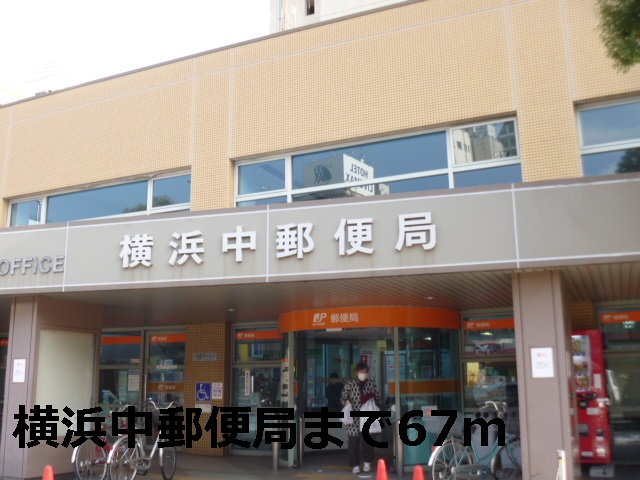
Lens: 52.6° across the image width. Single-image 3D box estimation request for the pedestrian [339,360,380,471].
[{"bbox_3d":[0.601,2.635,9.610,0.550,1.570,0.420,-1,-11,3],"label":"pedestrian"}]

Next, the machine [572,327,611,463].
[{"bbox_3d":[3.600,2.250,9.377,0.980,1.810,0.680,-6,-13,24],"label":"machine"}]

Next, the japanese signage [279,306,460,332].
[{"bbox_3d":[0.560,1.351,10.707,3.160,0.318,1.200,-6,-13,24],"label":"japanese signage"}]

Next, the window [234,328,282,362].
[{"bbox_3d":[-1.132,2.004,12.316,1.080,0.630,0.080,-6,-13,24],"label":"window"}]

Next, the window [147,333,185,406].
[{"bbox_3d":[-3.014,2.533,12.702,0.963,1.424,0.060,-6,-13,26],"label":"window"}]

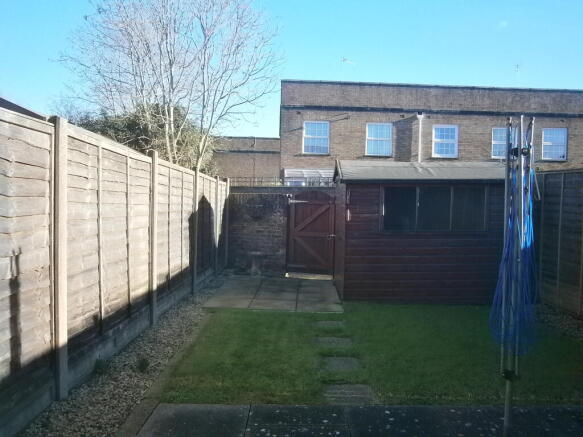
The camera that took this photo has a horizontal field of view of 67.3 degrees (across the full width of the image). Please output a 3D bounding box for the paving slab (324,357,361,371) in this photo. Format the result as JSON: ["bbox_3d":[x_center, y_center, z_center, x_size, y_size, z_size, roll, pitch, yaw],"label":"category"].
[{"bbox_3d":[0.419,1.252,3.730,0.360,0.040,0.360,1,1,1],"label":"paving slab"}]

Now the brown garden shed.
[{"bbox_3d":[1.931,0.131,7.014,2.470,2.075,1.950,1,1,1],"label":"brown garden shed"}]

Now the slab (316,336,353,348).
[{"bbox_3d":[0.423,1.238,4.310,0.370,0.040,0.370,1,1,1],"label":"slab"}]

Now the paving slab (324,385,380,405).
[{"bbox_3d":[0.429,1.268,3.115,0.400,0.040,0.360,1,1,1],"label":"paving slab"}]

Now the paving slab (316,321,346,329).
[{"bbox_3d":[0.421,1.221,4.970,0.360,0.040,0.360,1,1,1],"label":"paving slab"}]

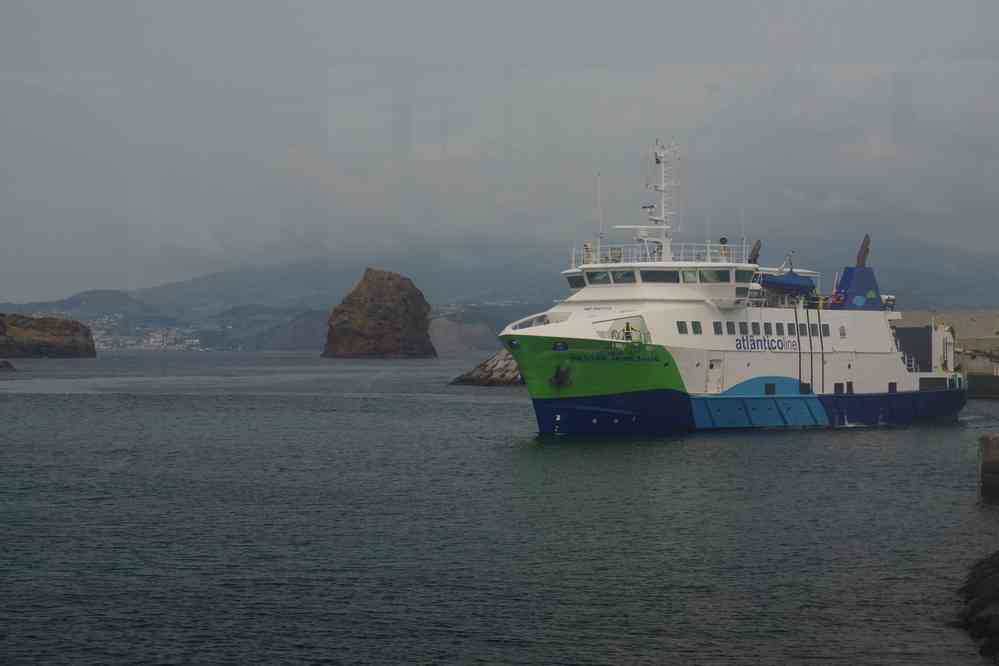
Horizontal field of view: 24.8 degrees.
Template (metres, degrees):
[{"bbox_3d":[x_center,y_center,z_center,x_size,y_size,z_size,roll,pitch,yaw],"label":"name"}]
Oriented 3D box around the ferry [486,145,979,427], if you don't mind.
[{"bbox_3d":[14.200,-3.000,146.300,11.300,18.000,41.000,0,-1,44],"label":"ferry"}]

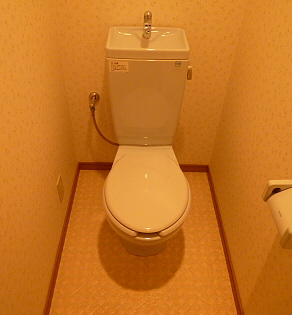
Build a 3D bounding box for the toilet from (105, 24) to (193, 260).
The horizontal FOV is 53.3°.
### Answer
[{"bbox_3d":[0.007,0.018,1.300,0.378,0.896,0.715,1,43,-1],"label":"toilet"}]

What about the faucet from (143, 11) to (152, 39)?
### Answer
[{"bbox_3d":[0.006,-0.529,1.171,0.036,0.100,0.115,1,43,-1],"label":"faucet"}]

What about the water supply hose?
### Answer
[{"bbox_3d":[-0.214,-0.189,1.546,0.165,0.300,0.100,1,43,-1],"label":"water supply hose"}]

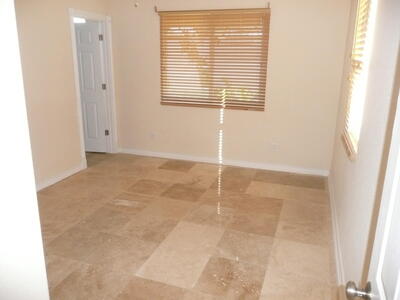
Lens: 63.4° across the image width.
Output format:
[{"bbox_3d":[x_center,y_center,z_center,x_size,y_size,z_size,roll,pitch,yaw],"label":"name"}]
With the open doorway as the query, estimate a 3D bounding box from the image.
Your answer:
[{"bbox_3d":[-1.560,-0.860,4.785,0.150,2.130,0.890,6,17,18],"label":"open doorway"}]

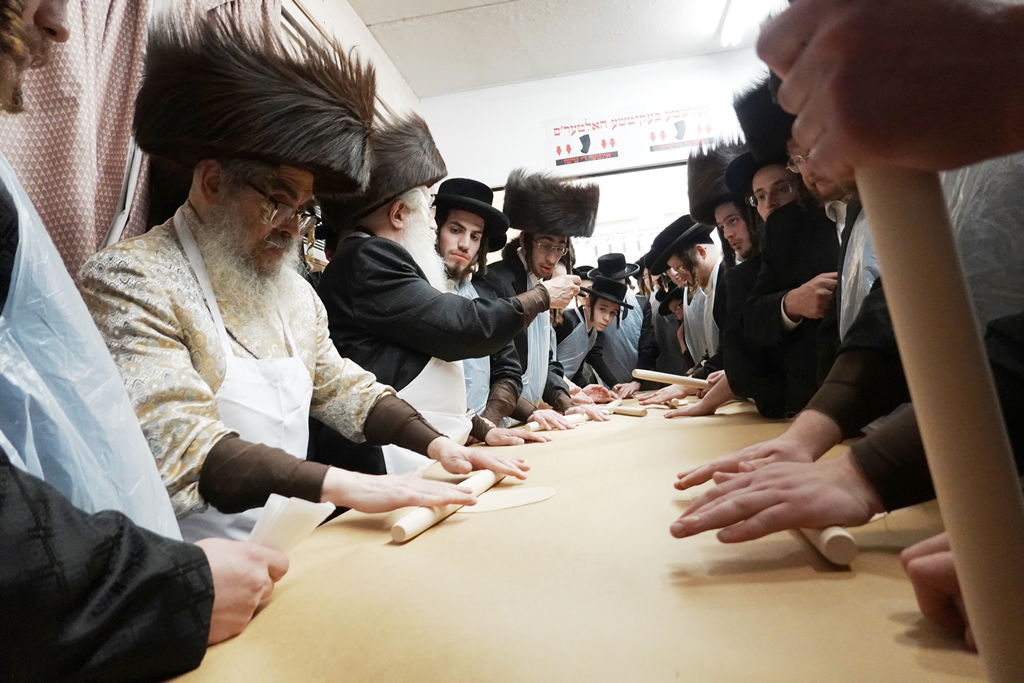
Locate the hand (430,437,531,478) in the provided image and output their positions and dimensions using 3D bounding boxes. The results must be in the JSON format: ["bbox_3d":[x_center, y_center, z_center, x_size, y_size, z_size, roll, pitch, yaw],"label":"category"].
[{"bbox_3d":[-0.054,0.207,1.225,0.190,0.060,0.100,9,5,22],"label":"hand"}]

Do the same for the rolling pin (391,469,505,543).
[{"bbox_3d":[-0.073,0.233,1.052,0.026,0.026,0.430,-6,-1,18],"label":"rolling pin"}]

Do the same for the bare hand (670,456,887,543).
[{"bbox_3d":[0.260,0.158,0.678,0.205,0.060,0.110,-5,-1,-12],"label":"bare hand"}]

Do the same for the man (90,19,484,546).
[{"bbox_3d":[-0.324,0.353,1.068,0.655,1.600,0.590,-6,-1,19],"label":"man"}]

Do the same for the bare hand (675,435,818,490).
[{"bbox_3d":[0.308,0.155,0.882,0.200,0.060,0.100,-9,0,-15],"label":"bare hand"}]

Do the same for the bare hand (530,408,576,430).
[{"bbox_3d":[0.111,0.215,1.865,0.090,0.055,0.170,-5,8,-39],"label":"bare hand"}]

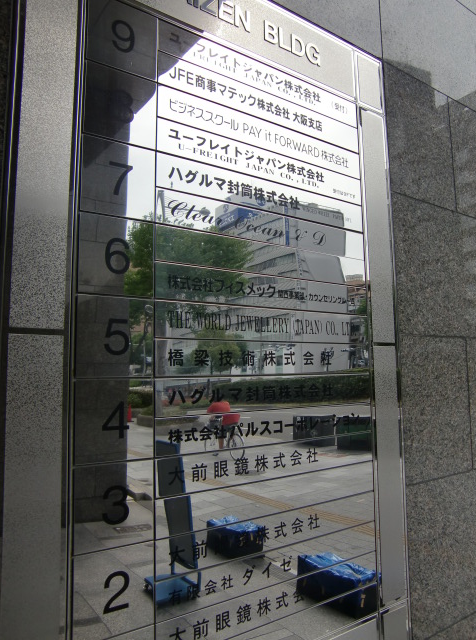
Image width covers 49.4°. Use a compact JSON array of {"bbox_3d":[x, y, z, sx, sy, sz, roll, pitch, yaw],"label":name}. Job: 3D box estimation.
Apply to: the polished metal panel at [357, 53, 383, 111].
[{"bbox_3d":[0.496,-0.900,1.975,0.142,0.195,0.020,3,-7,-36],"label":"polished metal panel"}]

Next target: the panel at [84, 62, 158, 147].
[{"bbox_3d":[-0.306,-0.552,1.351,0.203,0.199,0.020,3,-7,-36],"label":"panel"}]

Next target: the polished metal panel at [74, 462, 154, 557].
[{"bbox_3d":[-0.296,0.442,1.242,0.203,0.199,0.020,3,-7,-36],"label":"polished metal panel"}]

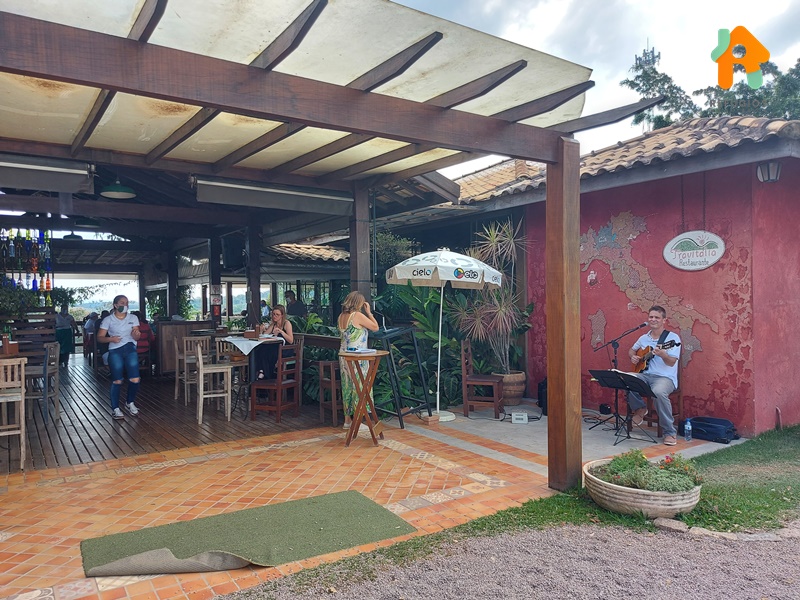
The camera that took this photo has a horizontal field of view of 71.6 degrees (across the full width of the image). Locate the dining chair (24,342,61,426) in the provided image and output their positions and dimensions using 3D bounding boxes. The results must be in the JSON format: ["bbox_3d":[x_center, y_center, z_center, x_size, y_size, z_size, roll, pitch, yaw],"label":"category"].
[{"bbox_3d":[-4.786,1.091,7.302,0.460,1.030,0.420,-1,0,-1],"label":"dining chair"}]

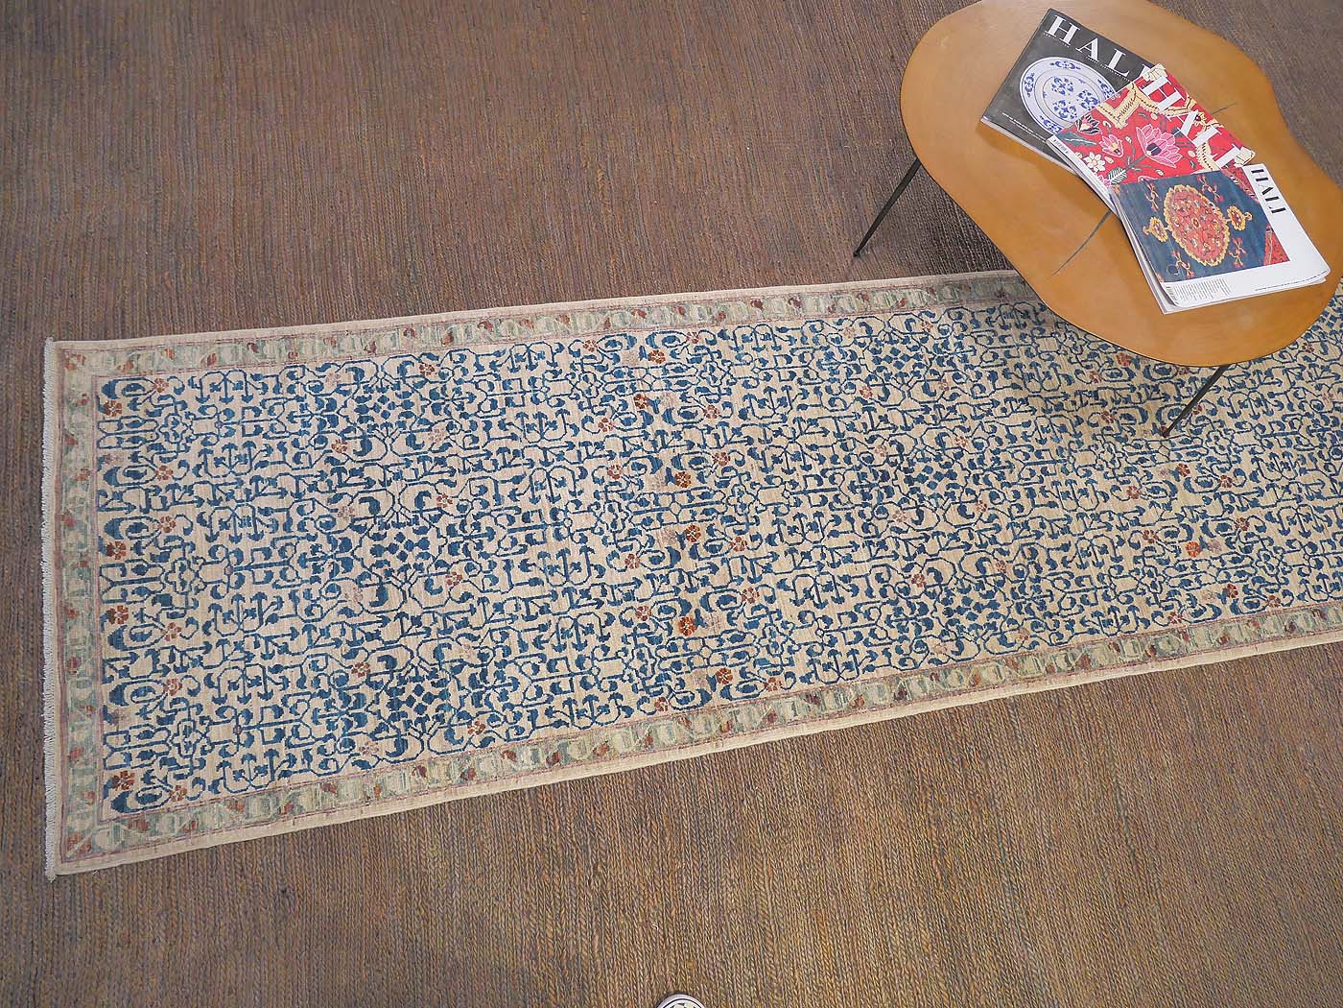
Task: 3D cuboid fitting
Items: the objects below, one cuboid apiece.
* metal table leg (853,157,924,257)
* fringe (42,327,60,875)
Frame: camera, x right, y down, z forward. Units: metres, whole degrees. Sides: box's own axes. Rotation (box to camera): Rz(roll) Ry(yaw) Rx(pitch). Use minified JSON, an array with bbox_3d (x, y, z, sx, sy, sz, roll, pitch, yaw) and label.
[{"bbox_3d":[0.423,-0.583,1.708,0.014,0.383,0.014,34,59,1],"label":"metal table leg"},{"bbox_3d":[-0.960,0.129,1.437,0.021,0.008,0.857,-8,74,-12],"label":"fringe"}]

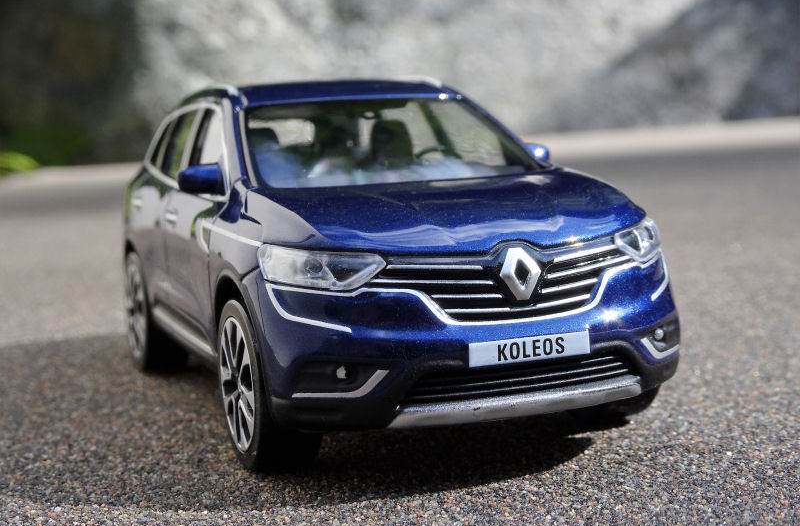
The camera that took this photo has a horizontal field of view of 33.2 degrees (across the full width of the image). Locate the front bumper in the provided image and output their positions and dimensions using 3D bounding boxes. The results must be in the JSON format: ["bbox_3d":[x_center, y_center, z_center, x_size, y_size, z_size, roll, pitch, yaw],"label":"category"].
[{"bbox_3d":[0.008,0.007,0.123,0.042,0.013,0.015,-5,6,-19],"label":"front bumper"}]

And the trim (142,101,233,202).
[{"bbox_3d":[-0.026,-0.014,0.163,0.004,0.011,0.054,-5,6,-19],"label":"trim"}]

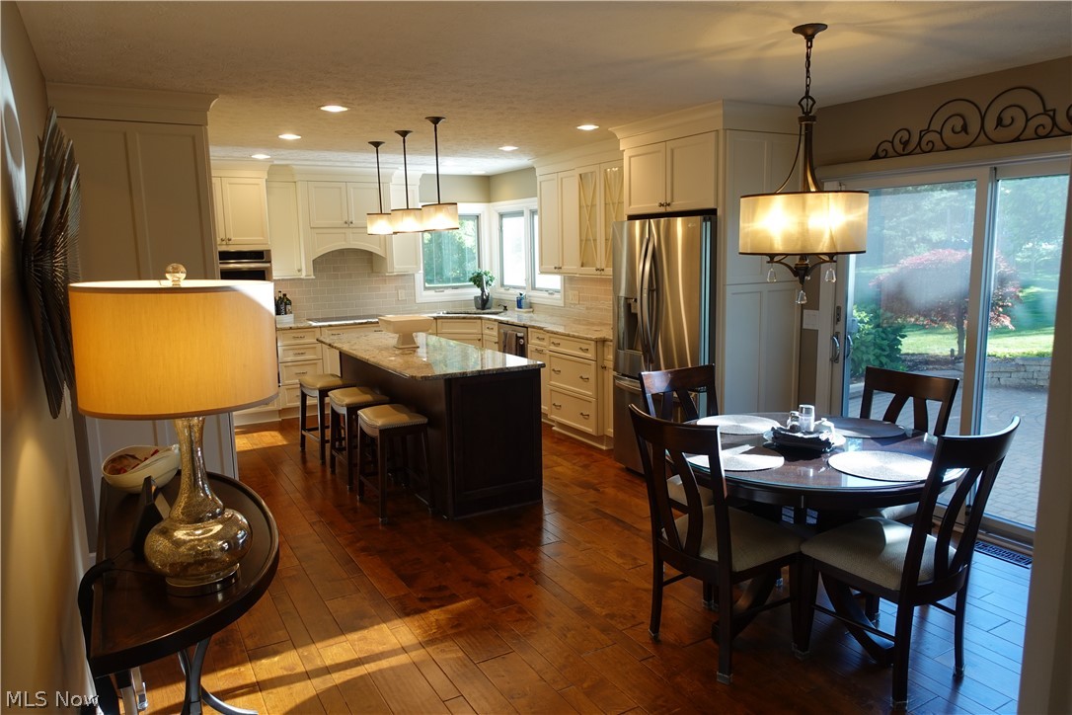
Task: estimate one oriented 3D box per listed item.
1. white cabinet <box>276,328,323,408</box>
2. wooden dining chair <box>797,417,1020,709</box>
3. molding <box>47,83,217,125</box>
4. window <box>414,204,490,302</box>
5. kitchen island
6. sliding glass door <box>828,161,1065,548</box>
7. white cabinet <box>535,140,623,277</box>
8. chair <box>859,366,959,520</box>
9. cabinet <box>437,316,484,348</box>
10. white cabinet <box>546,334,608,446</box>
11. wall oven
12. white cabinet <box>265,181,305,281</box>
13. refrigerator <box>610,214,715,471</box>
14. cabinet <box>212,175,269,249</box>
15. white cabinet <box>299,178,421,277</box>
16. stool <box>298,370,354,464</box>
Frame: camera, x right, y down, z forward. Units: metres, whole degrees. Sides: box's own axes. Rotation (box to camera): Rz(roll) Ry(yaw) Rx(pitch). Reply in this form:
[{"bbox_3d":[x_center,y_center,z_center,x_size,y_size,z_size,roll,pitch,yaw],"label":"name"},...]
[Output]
[{"bbox_3d":[-2.440,0.118,7.261,0.420,0.860,0.600,-6,10,-30],"label":"white cabinet"},{"bbox_3d":[1.354,0.699,2.653,0.490,1.015,0.630,-6,10,-30],"label":"wooden dining chair"},{"bbox_3d":[-2.079,-1.313,3.734,0.785,0.155,0.100,-6,10,-30],"label":"molding"},{"bbox_3d":[-0.993,-1.209,8.304,0.940,1.110,0.120,-6,10,-30],"label":"window"},{"bbox_3d":[-0.823,0.392,5.102,0.870,0.905,2.070,-6,10,-30],"label":"kitchen island"},{"bbox_3d":[2.367,-0.033,3.842,0.120,1.980,1.830,-6,10,-30],"label":"sliding glass door"},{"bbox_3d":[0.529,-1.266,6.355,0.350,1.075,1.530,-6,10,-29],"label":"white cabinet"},{"bbox_3d":[1.505,0.589,3.249,0.550,0.995,0.470,-6,10,-30],"label":"chair"},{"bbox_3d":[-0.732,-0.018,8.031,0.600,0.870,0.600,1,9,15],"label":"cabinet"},{"bbox_3d":[0.581,0.234,6.065,0.650,0.885,0.770,-6,10,-30],"label":"white cabinet"},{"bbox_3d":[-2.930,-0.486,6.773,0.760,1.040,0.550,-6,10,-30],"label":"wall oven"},{"bbox_3d":[-2.580,-1.281,7.202,0.365,0.938,0.320,-6,10,-30],"label":"white cabinet"},{"bbox_3d":[1.103,-0.062,5.017,0.820,1.788,0.900,-6,10,-29],"label":"refrigerator"},{"bbox_3d":[-2.983,-1.339,6.746,0.760,0.660,0.600,-6,10,-29],"label":"cabinet"},{"bbox_3d":[-1.863,-1.340,7.489,1.240,0.940,0.460,-6,10,-29],"label":"white cabinet"},{"bbox_3d":[-1.657,0.481,5.762,0.360,0.620,0.490,-6,10,-30],"label":"stool"}]

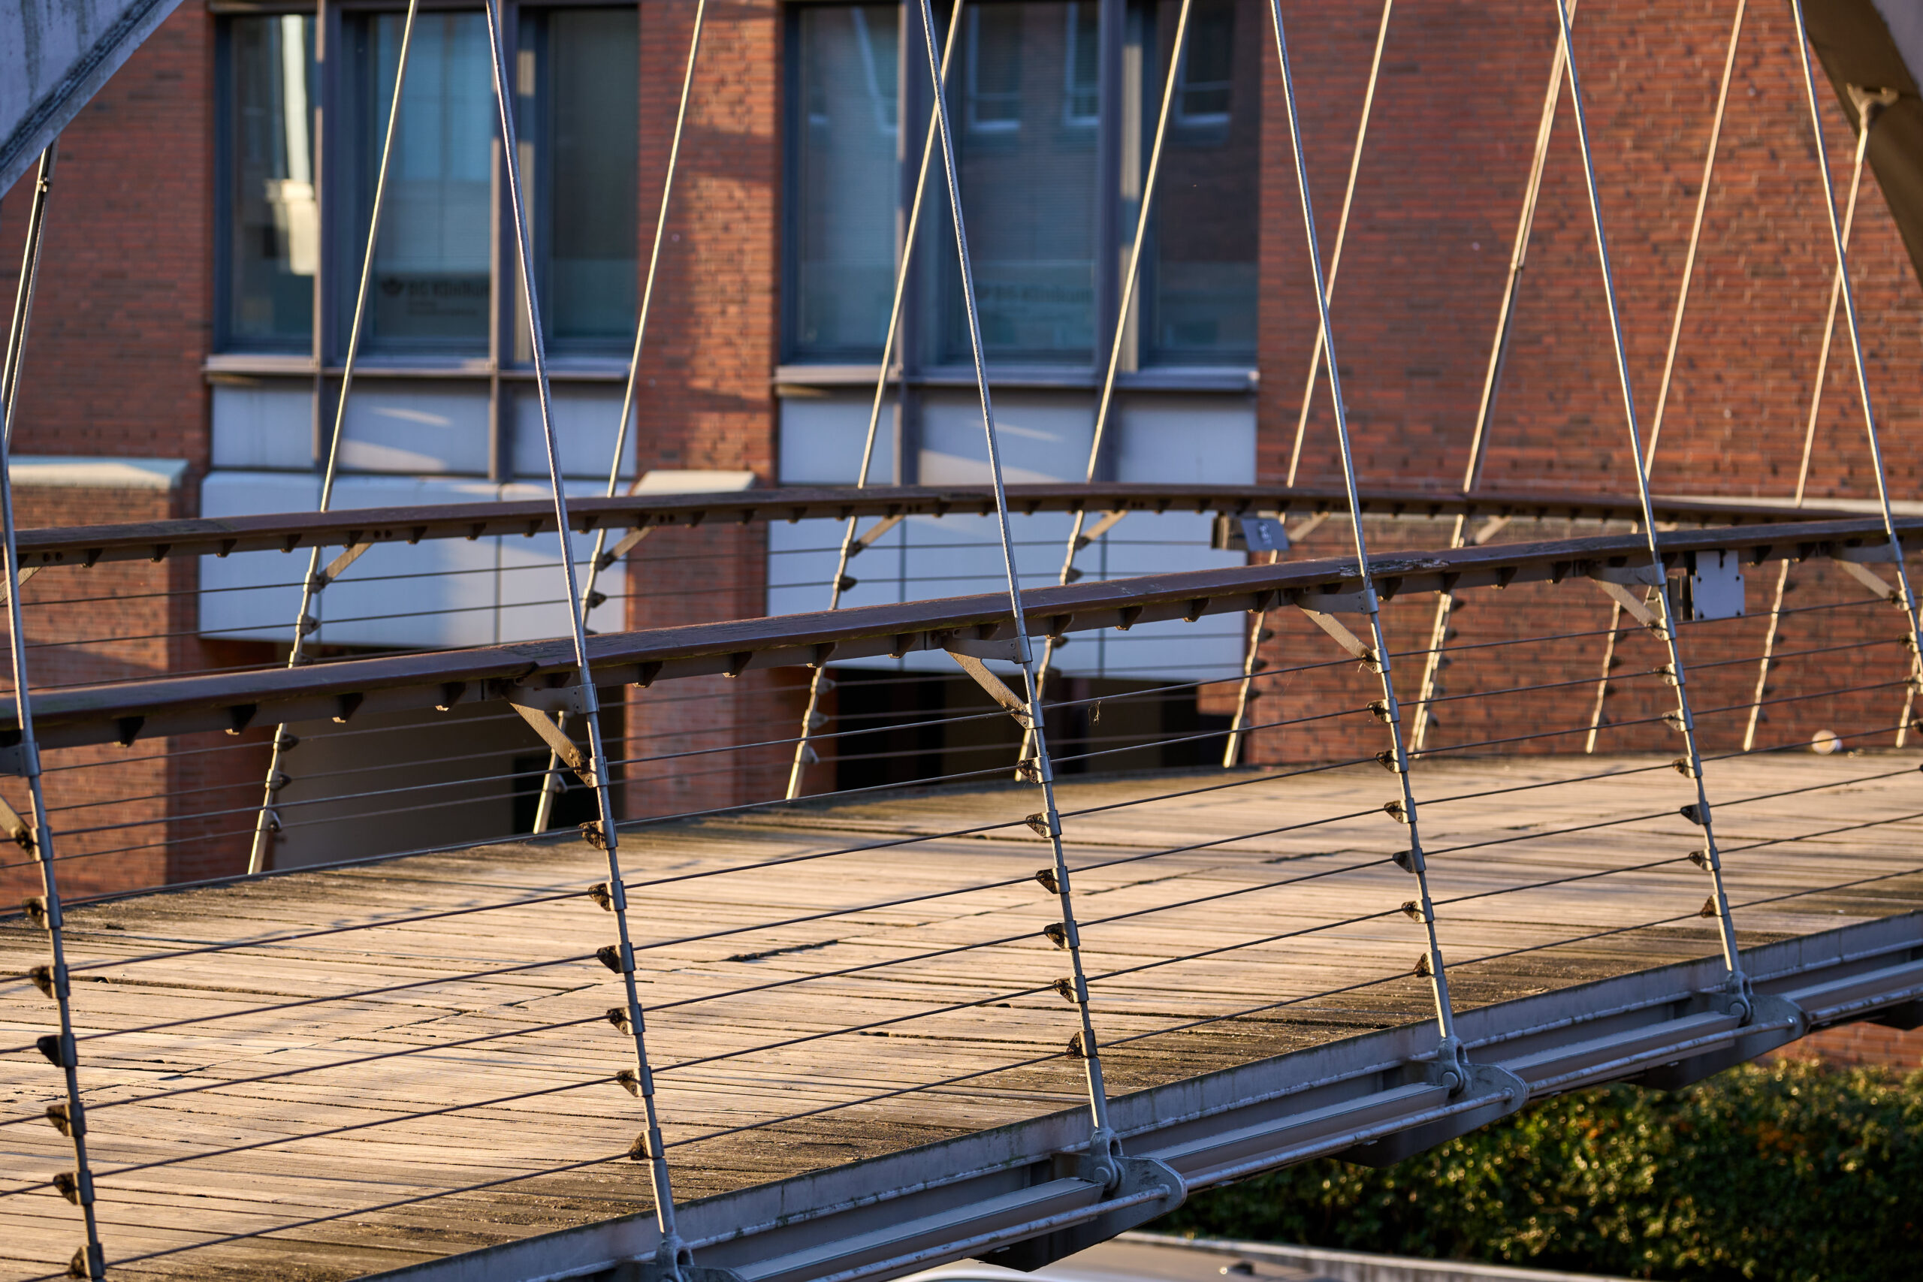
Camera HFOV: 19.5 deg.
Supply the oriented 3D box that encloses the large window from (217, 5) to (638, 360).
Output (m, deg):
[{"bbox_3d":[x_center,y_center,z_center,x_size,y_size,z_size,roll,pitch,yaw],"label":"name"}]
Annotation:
[{"bbox_3d":[-3.518,-3.006,36.895,3.397,2.315,0.200,2,3,28],"label":"large window"}]

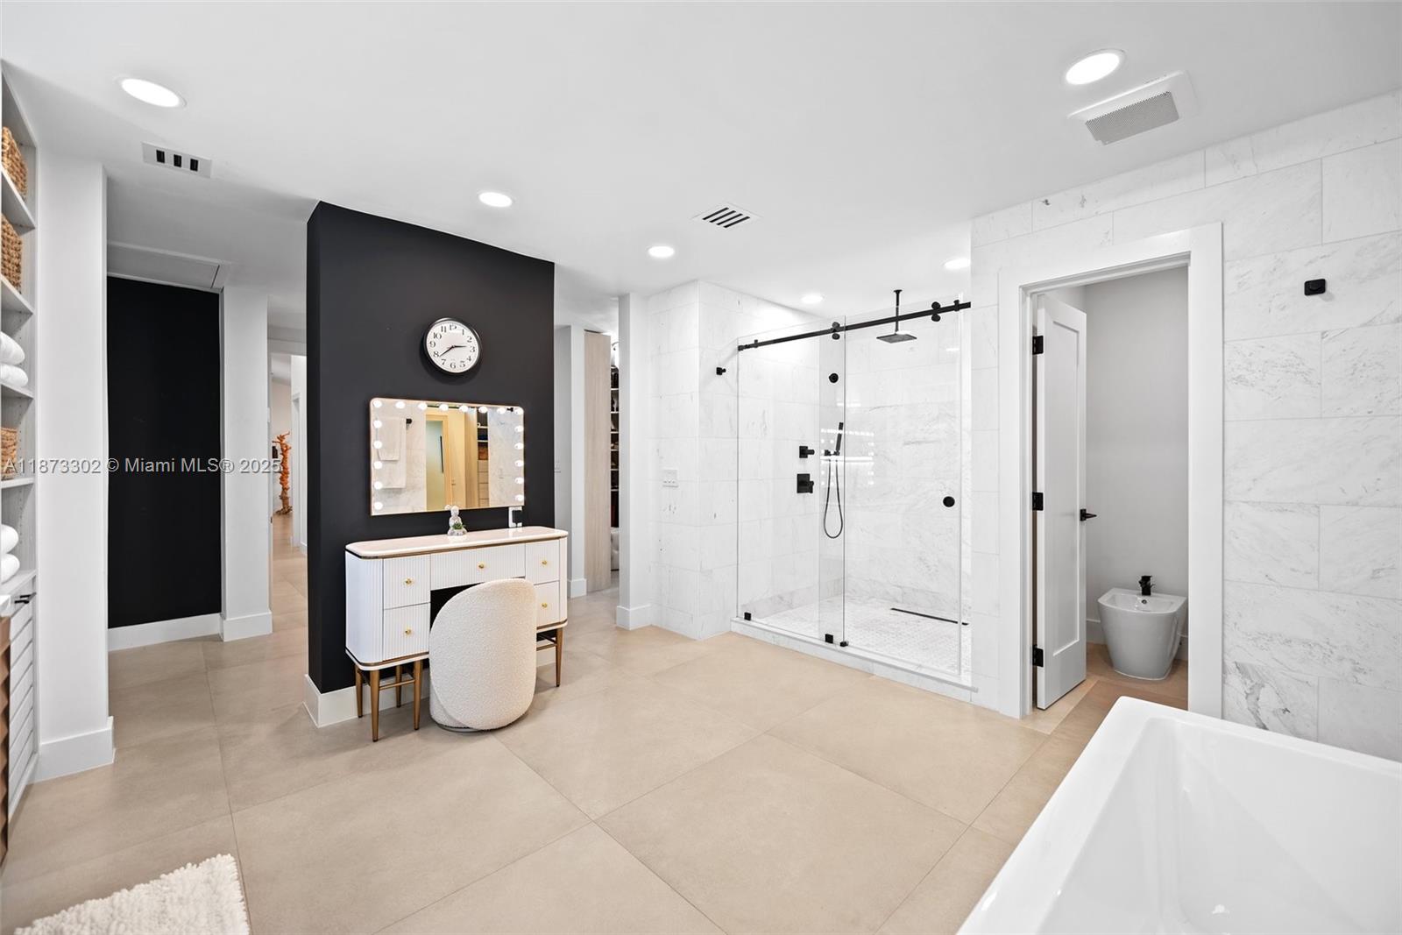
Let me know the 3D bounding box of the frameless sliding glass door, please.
[{"bbox_3d":[0.822,0.092,3.386,0.060,2.020,1.615,-1,1,-45],"label":"frameless sliding glass door"}]

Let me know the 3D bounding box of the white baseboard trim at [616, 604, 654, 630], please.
[{"bbox_3d":[-0.505,1.106,4.091,0.205,0.150,0.165,-1,1,-43],"label":"white baseboard trim"}]

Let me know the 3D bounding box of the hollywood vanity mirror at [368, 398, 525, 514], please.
[{"bbox_3d":[-1.312,-0.051,2.904,0.782,0.580,0.045,-1,1,-42],"label":"hollywood vanity mirror"}]

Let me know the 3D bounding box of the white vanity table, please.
[{"bbox_3d":[-1.194,0.781,2.777,0.985,0.840,0.380,-1,1,-42],"label":"white vanity table"}]

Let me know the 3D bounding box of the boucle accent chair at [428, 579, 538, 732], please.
[{"bbox_3d":[-1.090,0.867,2.758,0.490,0.670,0.490,-1,1,-42],"label":"boucle accent chair"}]

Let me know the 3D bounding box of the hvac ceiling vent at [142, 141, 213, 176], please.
[{"bbox_3d":[-2.143,-1.250,2.235,0.205,0.020,0.200,-1,1,-43],"label":"hvac ceiling vent"}]

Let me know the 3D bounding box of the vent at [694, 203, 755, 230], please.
[{"bbox_3d":[0.131,-1.258,2.755,0.240,0.020,0.245,-1,1,-43],"label":"vent"}]

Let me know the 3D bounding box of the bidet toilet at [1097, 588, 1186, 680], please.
[{"bbox_3d":[2.674,0.993,3.322,0.590,0.400,0.355,-1,1,-43],"label":"bidet toilet"}]

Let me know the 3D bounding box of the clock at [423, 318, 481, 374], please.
[{"bbox_3d":[-1.308,-0.633,2.888,0.295,0.295,0.050,-1,1,-42],"label":"clock"}]

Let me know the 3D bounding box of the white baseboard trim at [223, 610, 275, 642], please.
[{"bbox_3d":[-3.233,1.112,3.884,0.262,0.145,0.220,-1,1,-43],"label":"white baseboard trim"}]

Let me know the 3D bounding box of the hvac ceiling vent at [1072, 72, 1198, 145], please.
[{"bbox_3d":[1.530,-1.233,1.927,0.310,0.030,0.320,-1,1,-43],"label":"hvac ceiling vent"}]

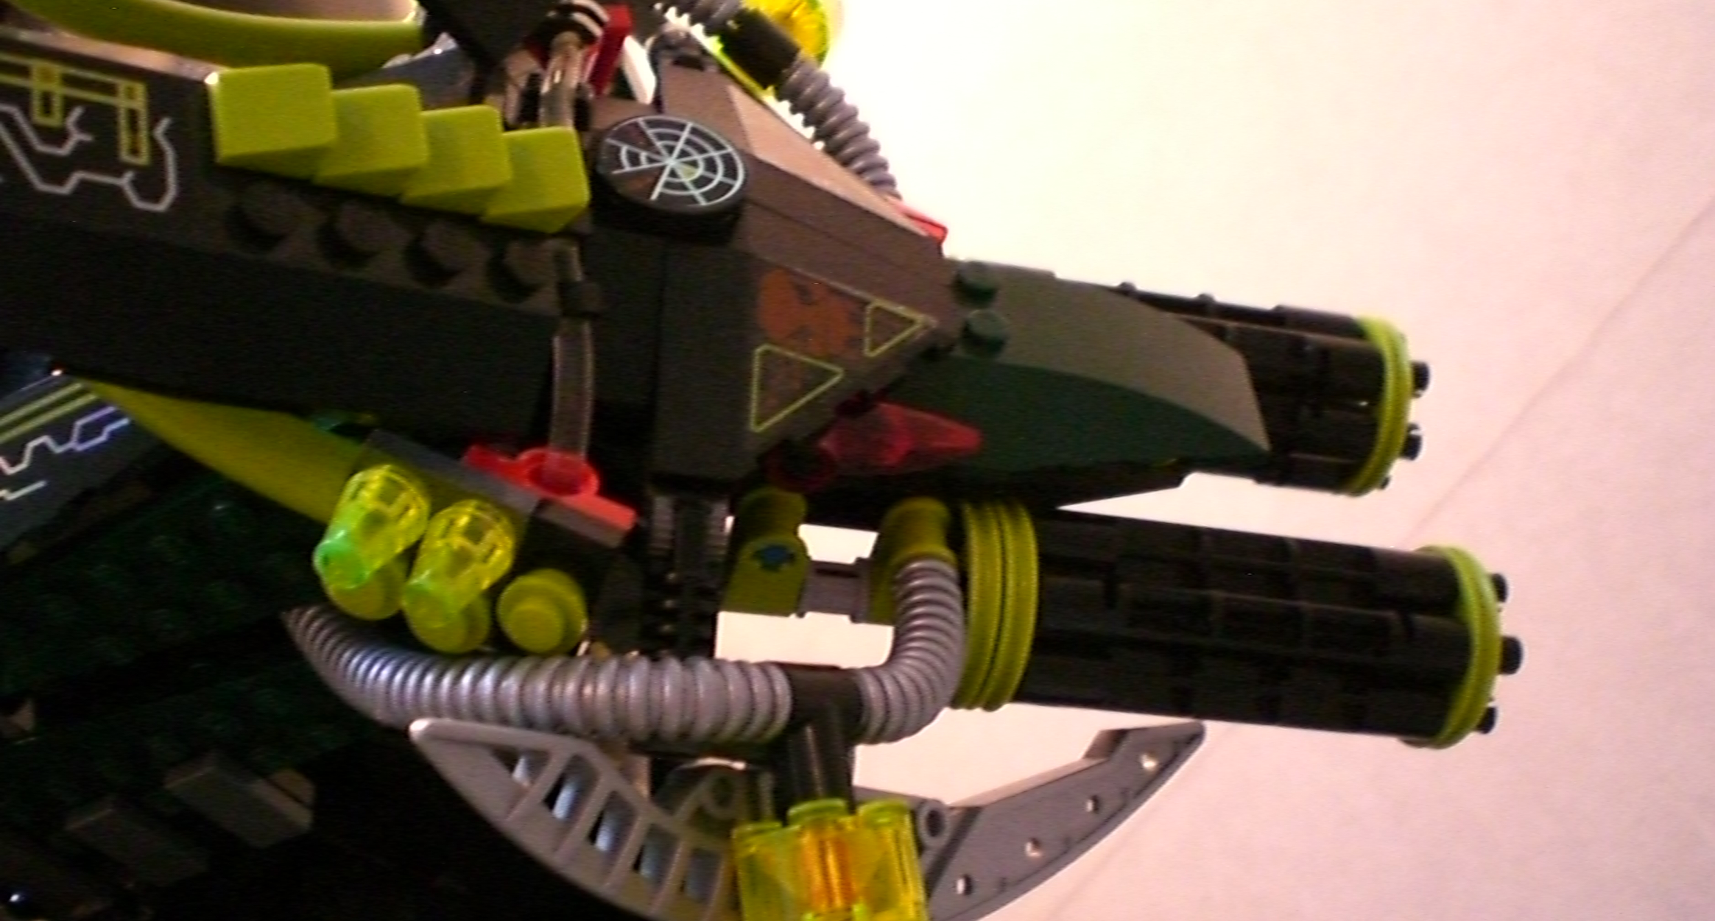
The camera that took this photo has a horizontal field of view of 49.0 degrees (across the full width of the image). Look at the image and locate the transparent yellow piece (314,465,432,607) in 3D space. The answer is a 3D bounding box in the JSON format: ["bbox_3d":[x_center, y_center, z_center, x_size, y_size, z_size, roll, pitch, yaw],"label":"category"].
[{"bbox_3d":[-0.043,0.007,0.166,0.008,0.008,0.011,24,30,-2],"label":"transparent yellow piece"}]

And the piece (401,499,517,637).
[{"bbox_3d":[-0.035,0.010,0.161,0.008,0.008,0.011,0,24,9],"label":"piece"}]

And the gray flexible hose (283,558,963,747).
[{"bbox_3d":[-0.025,0.019,0.182,0.074,0.015,0.041,1,16,0],"label":"gray flexible hose"}]

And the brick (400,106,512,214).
[{"bbox_3d":[-0.036,-0.027,0.167,0.008,0.006,0.008,8,58,-39],"label":"brick"}]

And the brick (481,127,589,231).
[{"bbox_3d":[-0.030,-0.026,0.170,0.008,0.006,0.008,8,59,-40],"label":"brick"}]

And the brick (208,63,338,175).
[{"bbox_3d":[-0.048,-0.029,0.155,0.008,0.006,0.008,8,59,-40],"label":"brick"}]

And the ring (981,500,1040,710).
[{"bbox_3d":[0.015,0.017,0.216,0.003,0.024,0.024,7,48,-14],"label":"ring"}]

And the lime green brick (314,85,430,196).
[{"bbox_3d":[-0.042,-0.028,0.162,0.008,0.006,0.008,8,58,-39],"label":"lime green brick"}]

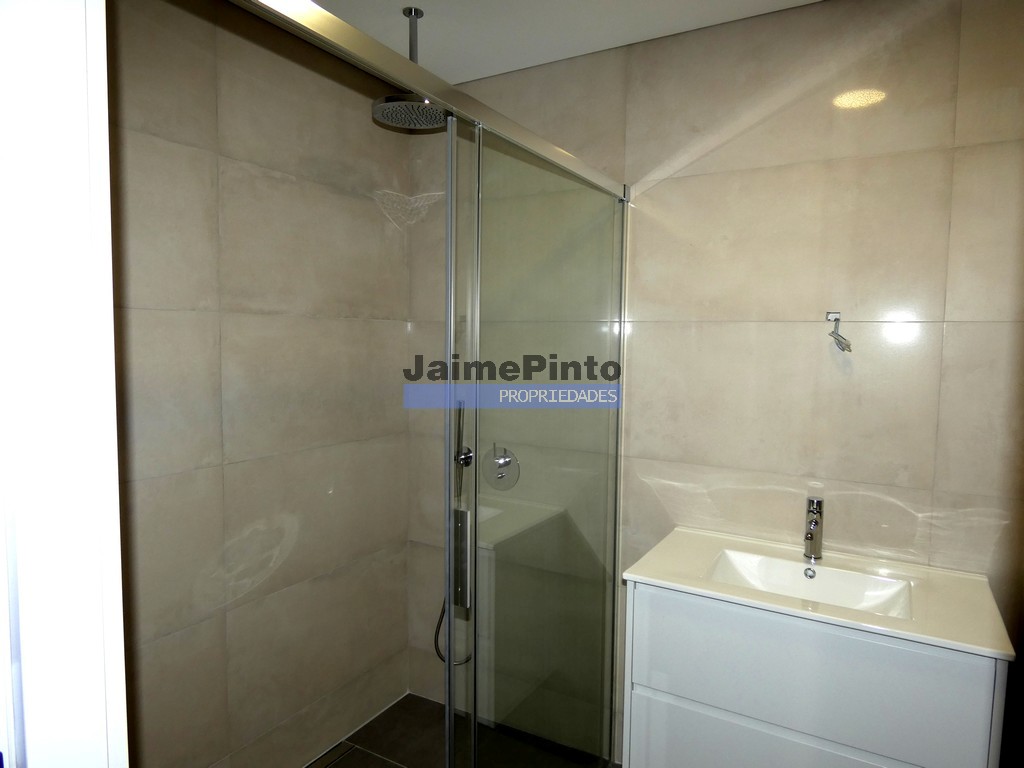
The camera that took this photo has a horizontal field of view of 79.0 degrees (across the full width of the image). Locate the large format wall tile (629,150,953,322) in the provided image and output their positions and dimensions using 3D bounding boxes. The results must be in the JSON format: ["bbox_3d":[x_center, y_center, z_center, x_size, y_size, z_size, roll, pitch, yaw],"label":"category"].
[{"bbox_3d":[0.753,-0.410,1.841,0.895,0.450,0.010,3,4,30],"label":"large format wall tile"}]

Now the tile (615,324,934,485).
[{"bbox_3d":[0.746,0.039,1.871,0.895,0.450,0.010,3,4,30],"label":"tile"}]

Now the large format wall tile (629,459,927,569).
[{"bbox_3d":[0.740,0.488,1.901,0.895,0.450,0.010,3,4,30],"label":"large format wall tile"}]

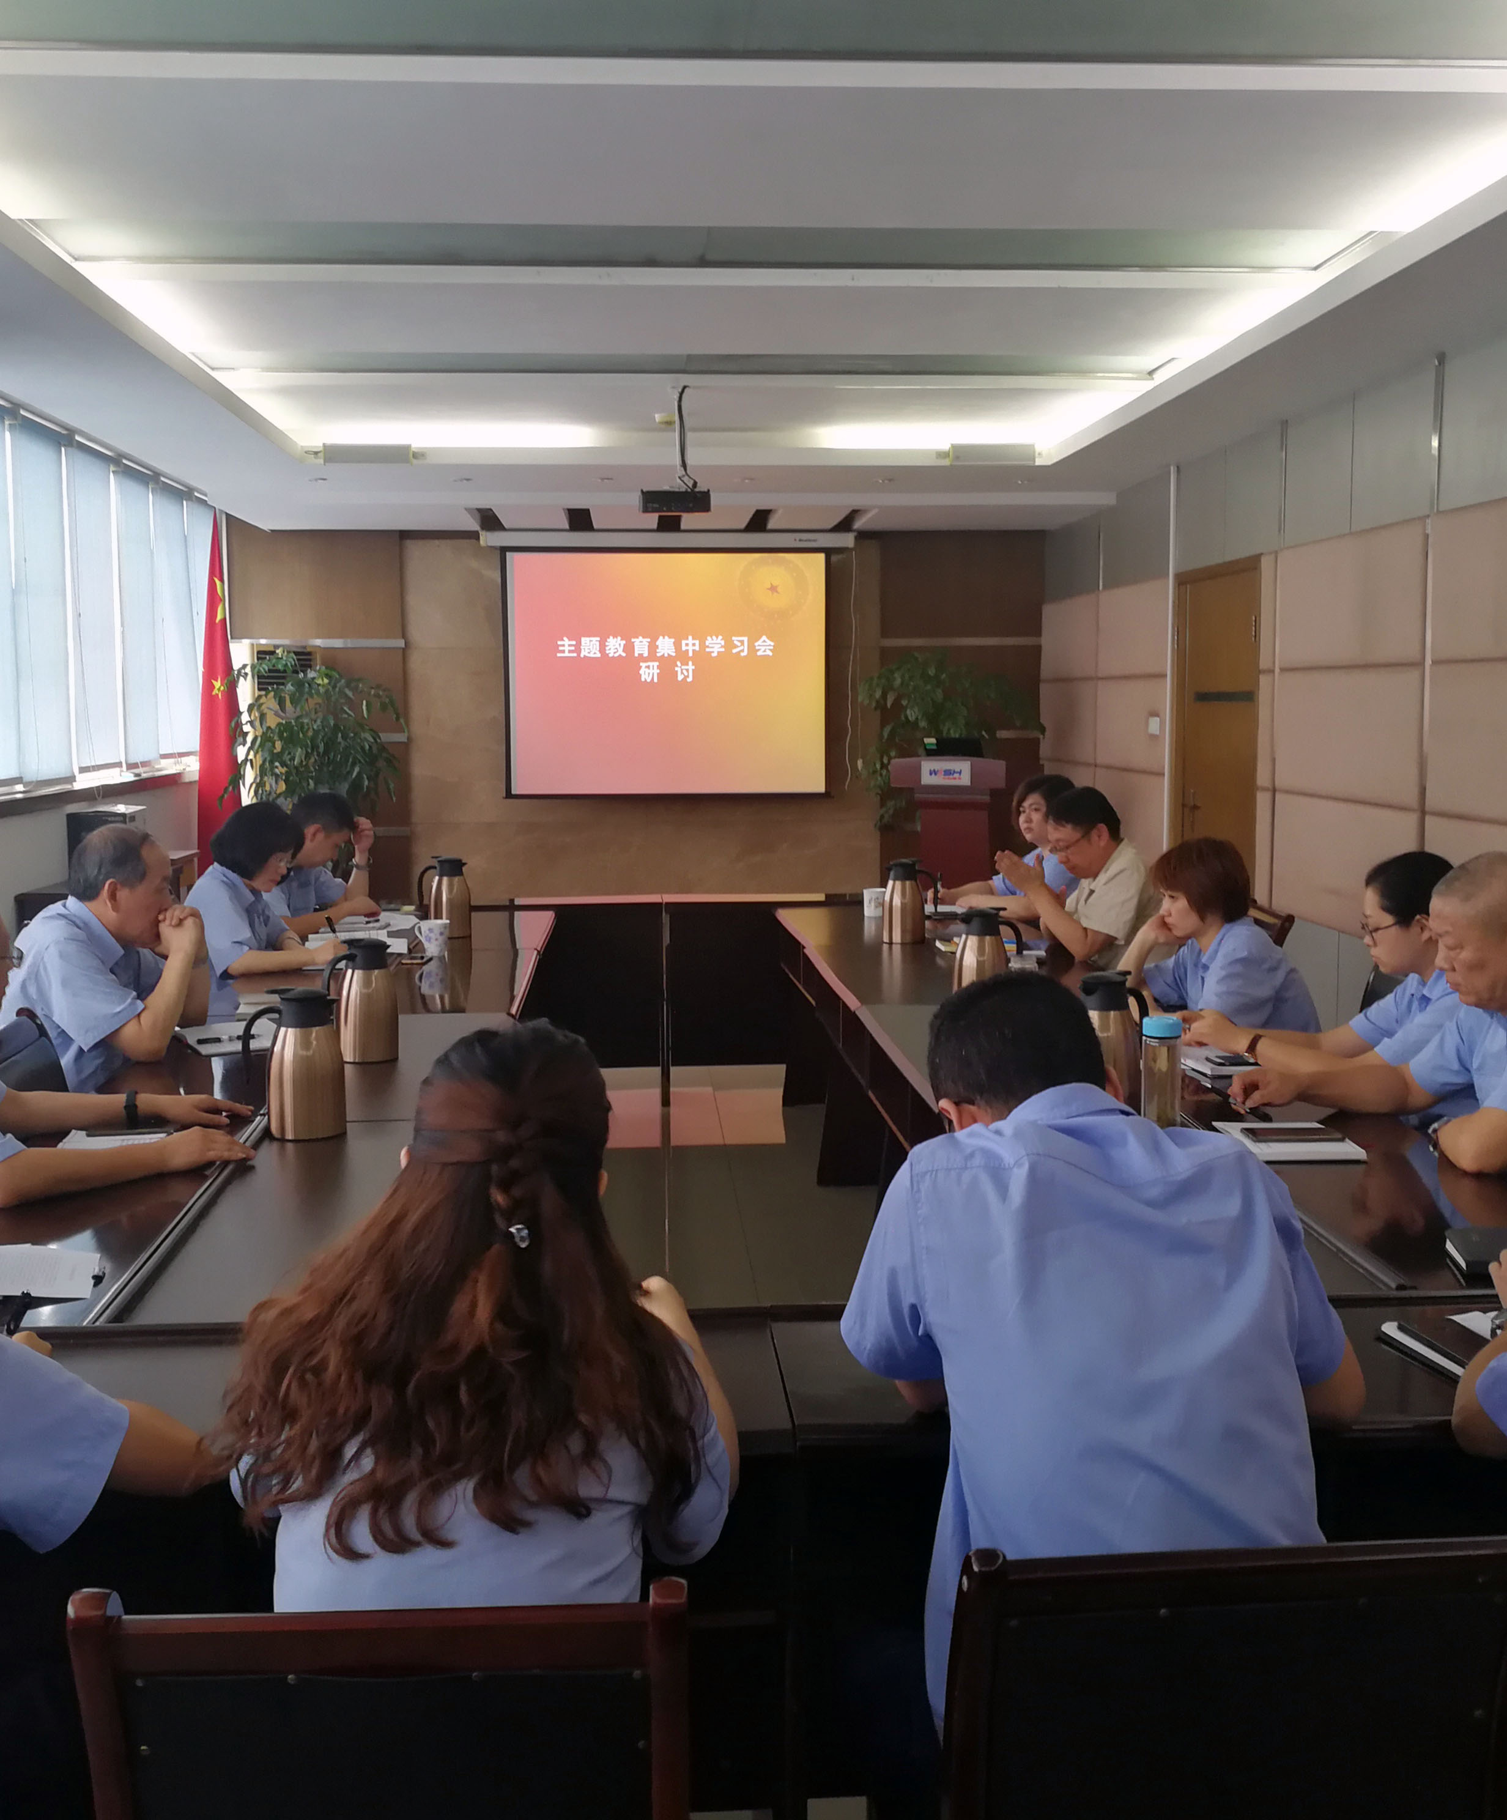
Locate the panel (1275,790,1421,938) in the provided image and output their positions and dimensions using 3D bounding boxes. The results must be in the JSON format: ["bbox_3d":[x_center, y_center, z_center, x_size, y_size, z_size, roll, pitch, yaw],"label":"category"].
[{"bbox_3d":[1.818,-0.133,5.839,0.050,0.405,1.190,-1,6,-4],"label":"panel"}]

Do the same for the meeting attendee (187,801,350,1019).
[{"bbox_3d":[-1.434,0.319,5.386,0.590,1.225,0.500,-2,6,-12],"label":"meeting attendee"}]

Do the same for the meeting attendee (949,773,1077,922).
[{"bbox_3d":[1.019,0.105,7.034,0.680,1.255,0.500,-1,6,-4],"label":"meeting attendee"}]

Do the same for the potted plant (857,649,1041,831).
[{"bbox_3d":[1.248,-0.724,12.103,1.183,1.821,1.000,-1,6,-4],"label":"potted plant"}]

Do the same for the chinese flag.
[{"bbox_3d":[-2.437,-0.838,8.621,0.240,1.909,0.210,-1,6,-4],"label":"chinese flag"}]

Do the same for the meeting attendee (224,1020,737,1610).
[{"bbox_3d":[-0.264,0.711,1.851,0.480,1.240,0.750,-1,6,-4],"label":"meeting attendee"}]

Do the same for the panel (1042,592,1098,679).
[{"bbox_3d":[2.020,-1.719,12.028,0.050,0.504,1.512,-1,6,-4],"label":"panel"}]

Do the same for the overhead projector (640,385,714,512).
[{"bbox_3d":[-0.355,-2.106,8.717,0.324,0.586,0.280,-1,6,-4],"label":"overhead projector"}]

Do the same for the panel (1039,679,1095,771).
[{"bbox_3d":[2.022,-1.195,12.086,0.050,0.552,1.512,-1,6,-4],"label":"panel"}]

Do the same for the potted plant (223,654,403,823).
[{"bbox_3d":[-2.671,-0.643,11.548,1.058,1.808,1.000,-1,6,-4],"label":"potted plant"}]

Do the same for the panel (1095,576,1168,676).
[{"bbox_3d":[2.121,-1.552,10.522,0.050,0.504,1.498,-1,6,-4],"label":"panel"}]

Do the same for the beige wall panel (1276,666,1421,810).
[{"bbox_3d":[1.814,-0.540,5.805,0.050,0.405,1.190,-1,6,-4],"label":"beige wall panel"}]

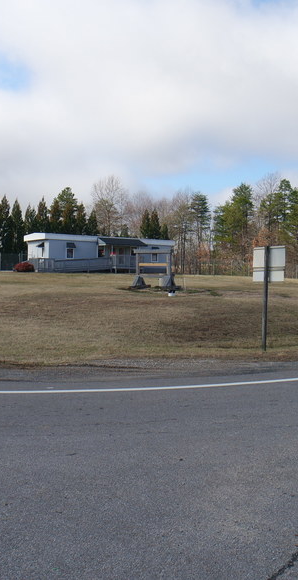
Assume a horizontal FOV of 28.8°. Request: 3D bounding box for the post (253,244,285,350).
[{"bbox_3d":[2.738,0.196,13.400,0.120,2.380,0.970,1,1,-34],"label":"post"}]

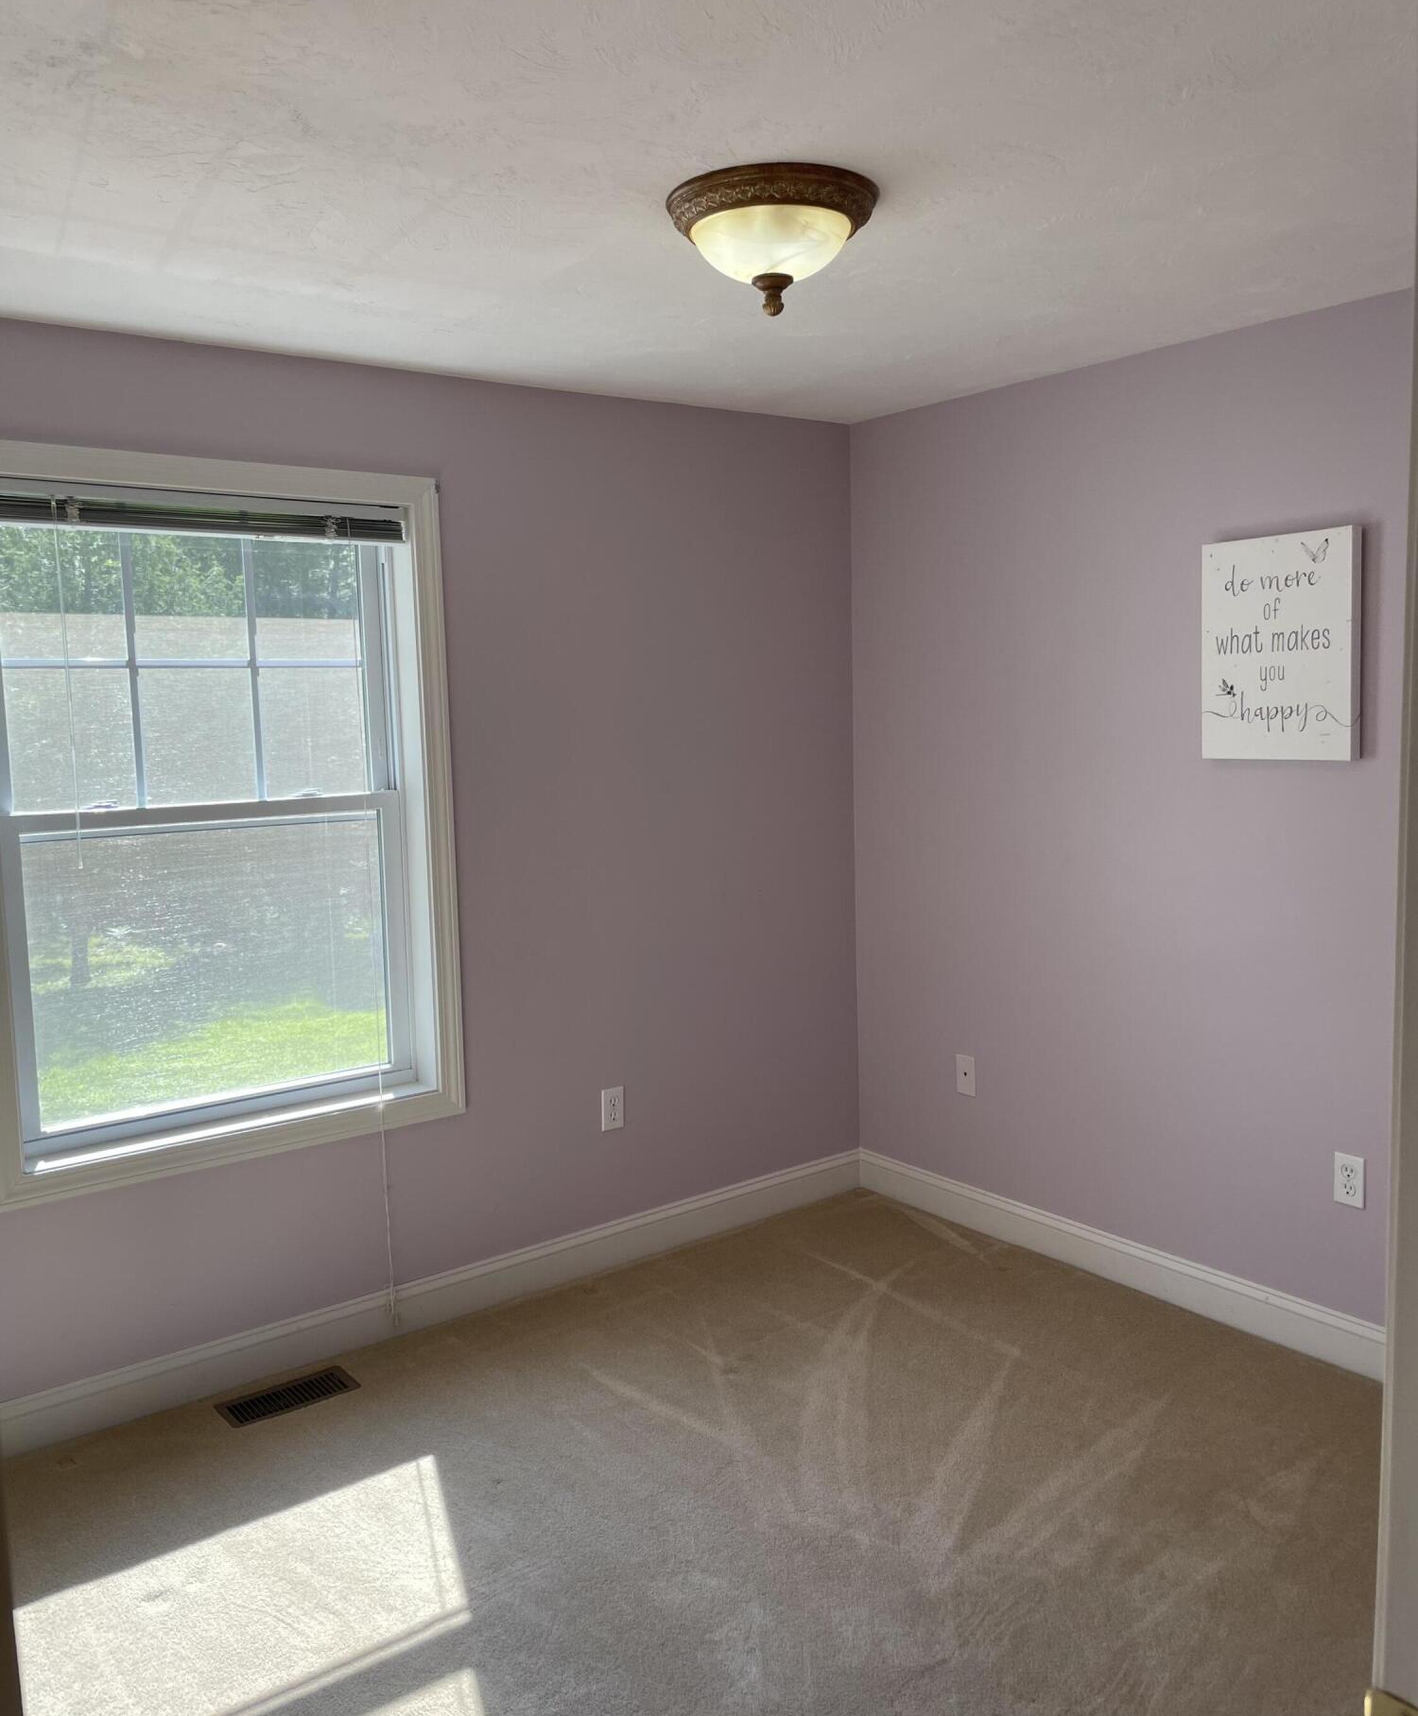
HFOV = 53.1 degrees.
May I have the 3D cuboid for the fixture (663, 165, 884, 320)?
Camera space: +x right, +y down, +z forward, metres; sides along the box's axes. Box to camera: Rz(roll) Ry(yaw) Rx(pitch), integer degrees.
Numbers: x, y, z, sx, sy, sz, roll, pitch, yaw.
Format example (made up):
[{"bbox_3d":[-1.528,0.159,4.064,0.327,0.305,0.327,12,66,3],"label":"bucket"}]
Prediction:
[{"bbox_3d":[0.104,-0.968,2.282,0.339,0.190,0.339,-2,7,0],"label":"fixture"}]

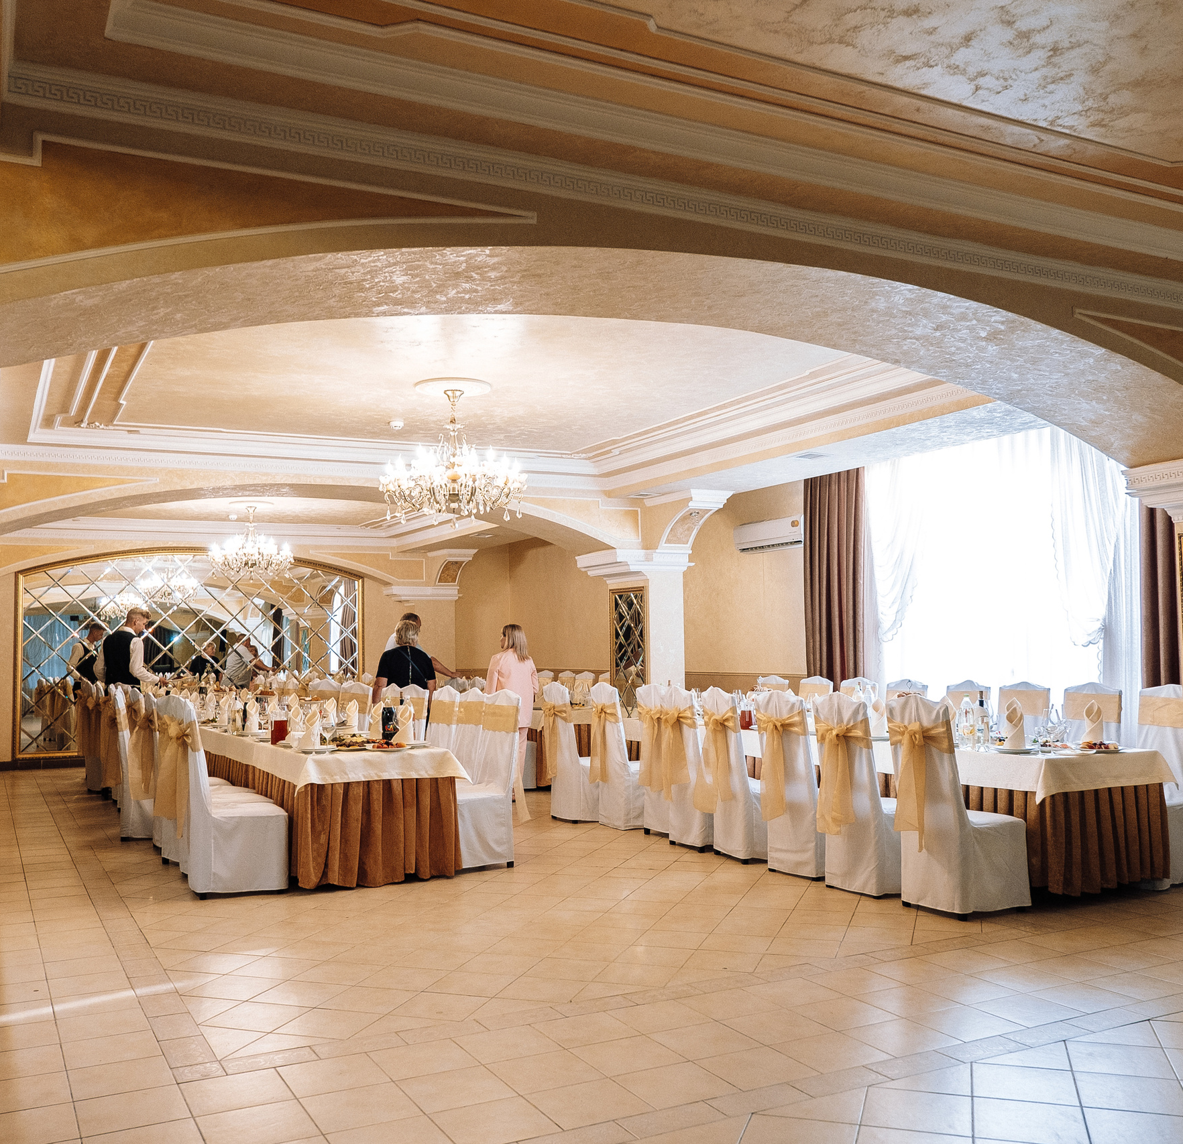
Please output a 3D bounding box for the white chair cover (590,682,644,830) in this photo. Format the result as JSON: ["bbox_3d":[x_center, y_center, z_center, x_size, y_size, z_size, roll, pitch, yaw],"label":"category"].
[{"bbox_3d":[0.322,1.397,8.820,0.570,1.080,0.460,1,-4,-28],"label":"white chair cover"}]

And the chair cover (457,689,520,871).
[{"bbox_3d":[-0.787,1.337,7.415,0.530,1.130,0.420,1,-4,-27],"label":"chair cover"}]

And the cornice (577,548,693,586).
[{"bbox_3d":[0.409,-0.042,10.917,0.866,0.267,0.785,1,-4,-28],"label":"cornice"}]

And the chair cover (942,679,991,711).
[{"bbox_3d":[2.644,1.352,8.441,0.574,1.095,0.434,2,-5,-28],"label":"chair cover"}]

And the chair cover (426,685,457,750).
[{"bbox_3d":[-1.300,1.386,8.275,0.570,1.080,0.460,1,-4,-28],"label":"chair cover"}]

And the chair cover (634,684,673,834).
[{"bbox_3d":[0.682,1.370,8.435,0.574,1.095,0.434,2,-5,-30],"label":"chair cover"}]

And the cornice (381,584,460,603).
[{"bbox_3d":[-2.364,0.323,15.710,1.000,0.250,0.600,1,-4,-28],"label":"cornice"}]

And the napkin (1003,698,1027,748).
[{"bbox_3d":[2.446,0.878,6.630,0.134,0.280,0.120,-1,-4,9],"label":"napkin"}]

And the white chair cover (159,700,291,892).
[{"bbox_3d":[-2.167,1.322,6.788,0.594,1.108,0.443,1,-4,-28],"label":"white chair cover"}]

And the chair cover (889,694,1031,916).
[{"bbox_3d":[1.922,1.207,6.019,0.604,1.108,0.443,1,-4,-28],"label":"chair cover"}]

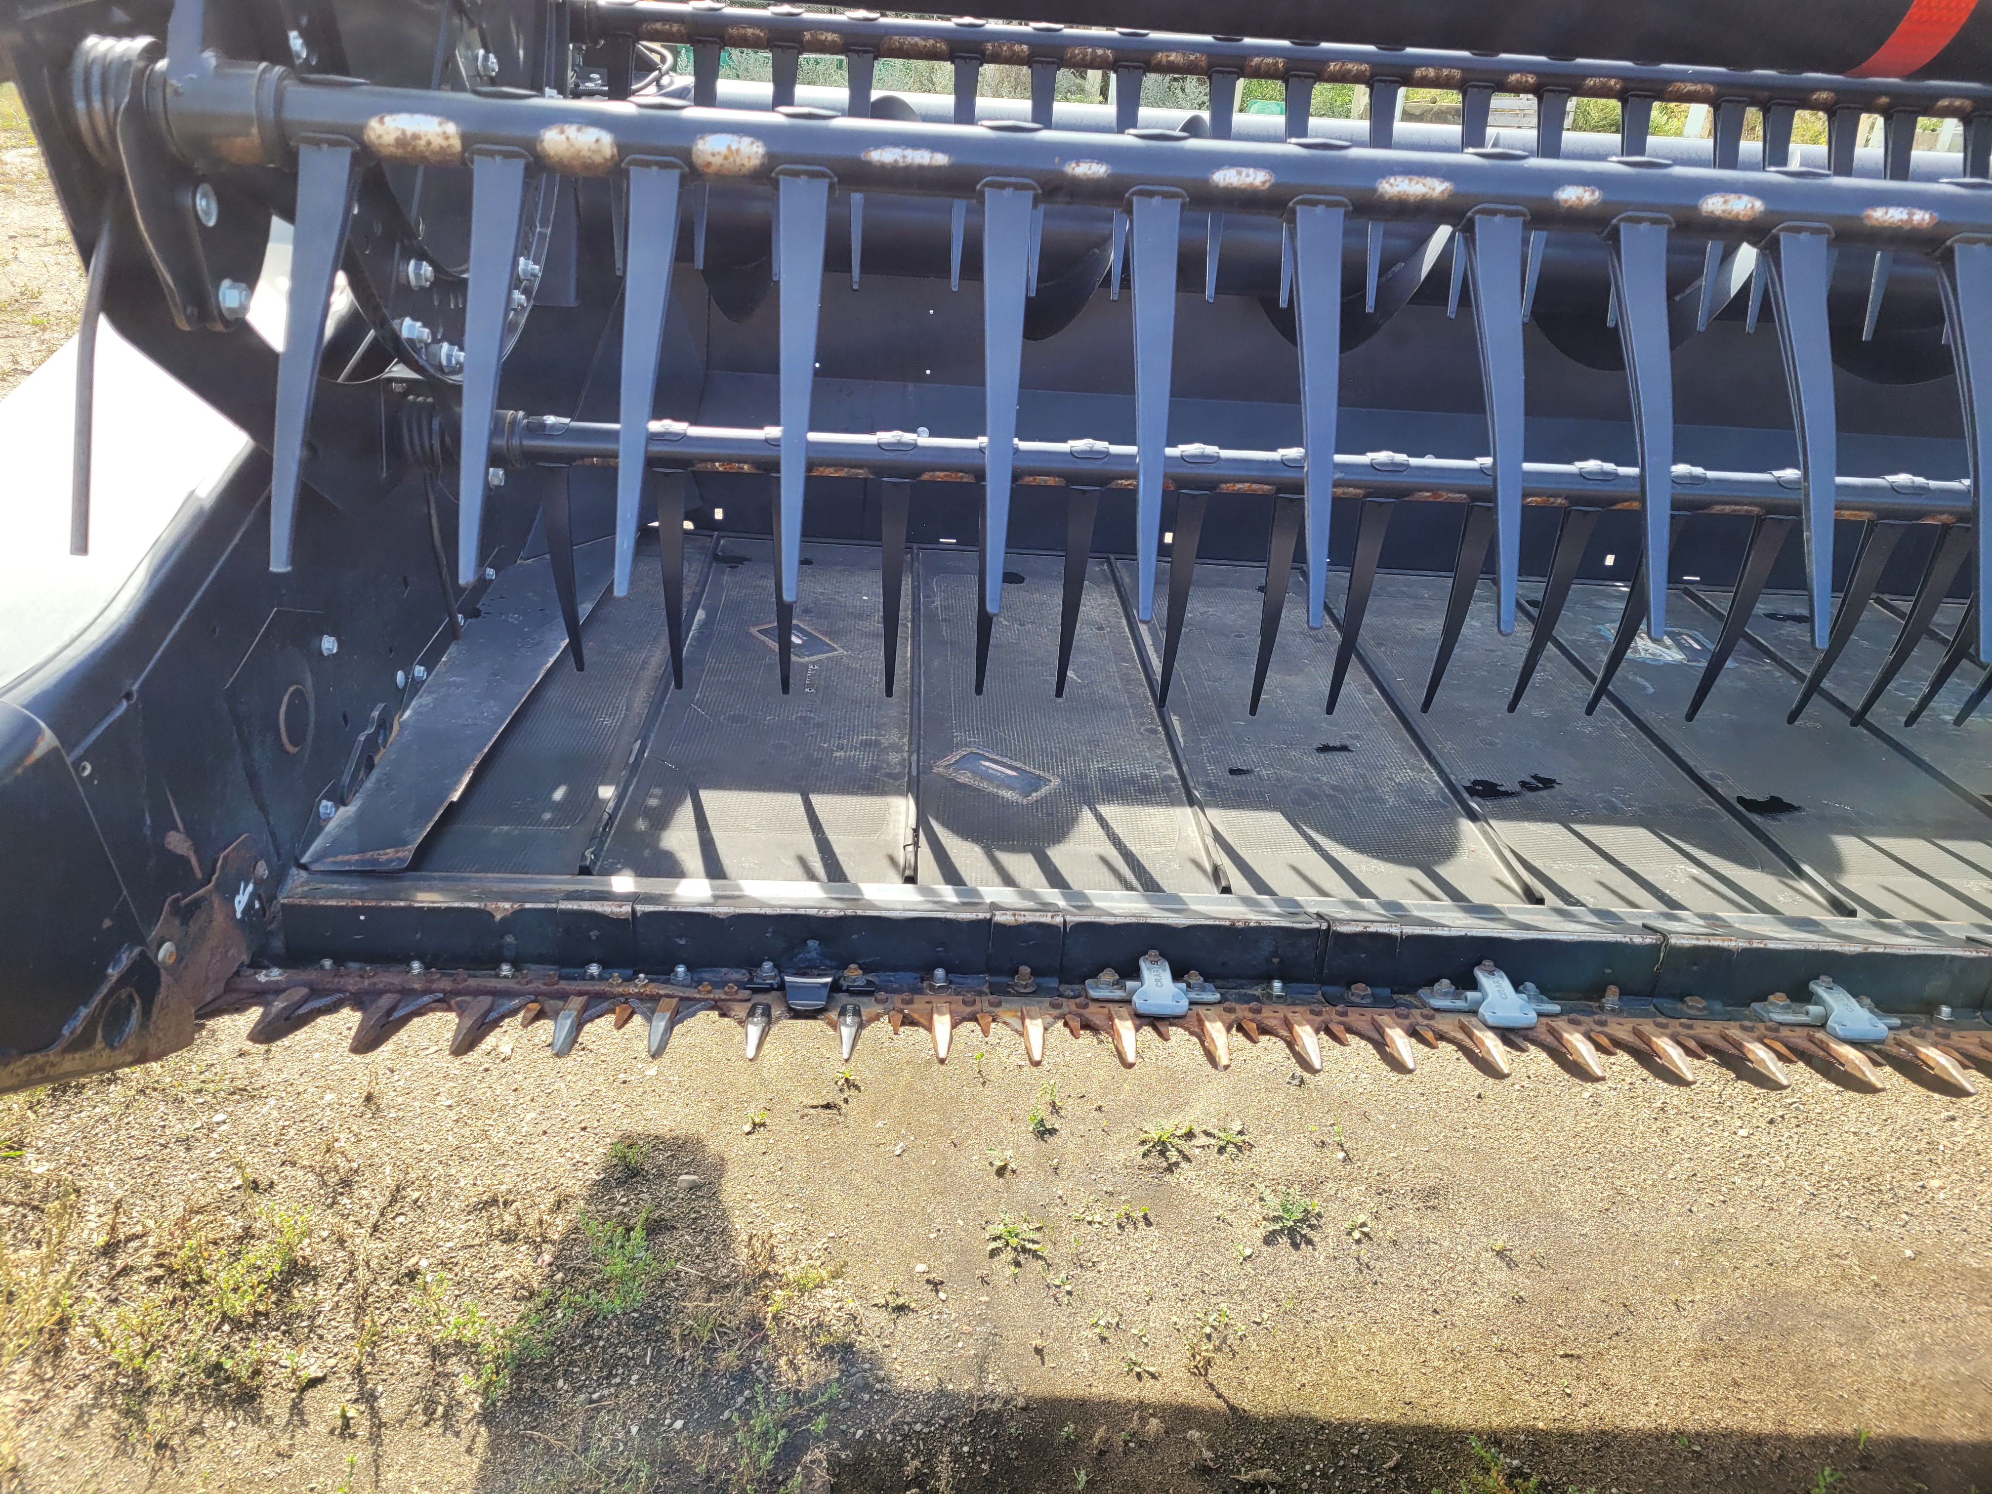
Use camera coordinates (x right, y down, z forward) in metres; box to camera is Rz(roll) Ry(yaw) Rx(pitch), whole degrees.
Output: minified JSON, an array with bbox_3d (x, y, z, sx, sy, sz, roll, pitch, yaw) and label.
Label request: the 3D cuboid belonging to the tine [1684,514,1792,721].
[{"bbox_3d":[0.796,-0.137,1.617,0.031,0.266,0.030,2,38,-3],"label":"tine"}]

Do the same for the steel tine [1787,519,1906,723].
[{"bbox_3d":[0.894,-0.130,1.594,0.031,0.257,0.030,3,37,-3],"label":"steel tine"}]

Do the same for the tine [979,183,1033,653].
[{"bbox_3d":[0.003,-0.206,0.891,0.031,0.266,0.030,2,-8,-3],"label":"tine"}]

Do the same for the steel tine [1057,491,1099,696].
[{"bbox_3d":[0.078,-0.157,1.553,0.031,0.256,0.030,3,37,-3],"label":"steel tine"}]

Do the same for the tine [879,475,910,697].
[{"bbox_3d":[-0.108,-0.164,1.569,0.031,0.271,0.030,2,37,-3],"label":"tine"}]

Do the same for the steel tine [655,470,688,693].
[{"bbox_3d":[-0.328,-0.168,1.532,0.031,0.261,0.030,4,36,-4],"label":"steel tine"}]

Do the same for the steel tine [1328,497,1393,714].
[{"bbox_3d":[0.383,-0.147,1.595,0.031,0.272,0.030,2,37,-3],"label":"steel tine"}]

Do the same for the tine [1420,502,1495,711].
[{"bbox_3d":[0.478,-0.143,1.573,0.031,0.258,0.030,2,37,-3],"label":"tine"}]

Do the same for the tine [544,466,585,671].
[{"bbox_3d":[-0.442,-0.183,1.551,0.031,0.258,0.030,3,39,-4],"label":"tine"}]

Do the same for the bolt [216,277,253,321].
[{"bbox_3d":[-0.490,-0.288,0.965,0.018,0.026,0.026,2,27,-3],"label":"bolt"}]

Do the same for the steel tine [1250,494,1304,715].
[{"bbox_3d":[0.292,-0.147,1.590,0.031,0.275,0.030,1,36,-2],"label":"steel tine"}]

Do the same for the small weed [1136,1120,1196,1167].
[{"bbox_3d":[0.262,0.612,2.320,0.087,0.035,0.080,2,27,-3],"label":"small weed"}]

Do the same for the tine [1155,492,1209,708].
[{"bbox_3d":[0.192,-0.153,1.585,0.031,0.272,0.030,2,37,-3],"label":"tine"}]

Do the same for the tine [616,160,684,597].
[{"bbox_3d":[-0.209,-0.218,0.878,0.031,0.269,0.030,3,-8,-3],"label":"tine"}]

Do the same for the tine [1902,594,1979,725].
[{"bbox_3d":[1.029,-0.125,1.601,0.031,0.252,0.030,2,38,-3],"label":"tine"}]

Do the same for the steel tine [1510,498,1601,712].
[{"bbox_3d":[0.578,-0.142,1.578,0.031,0.256,0.030,3,37,-3],"label":"steel tine"}]

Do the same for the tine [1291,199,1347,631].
[{"bbox_3d":[0.193,-0.199,0.901,0.031,0.267,0.030,3,-8,-3],"label":"tine"}]

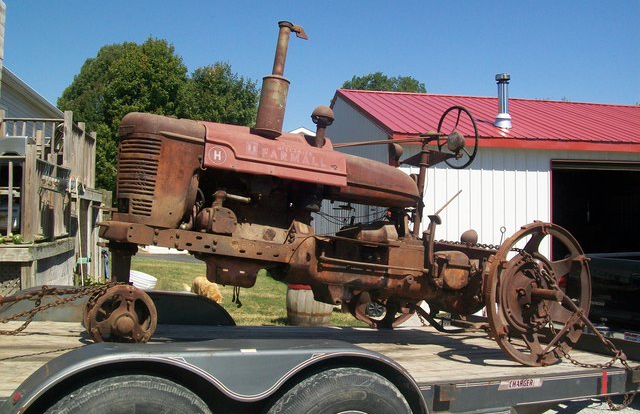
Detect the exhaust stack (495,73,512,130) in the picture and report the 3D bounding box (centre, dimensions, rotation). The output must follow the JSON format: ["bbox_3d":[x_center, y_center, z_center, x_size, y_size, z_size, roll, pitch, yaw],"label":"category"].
[{"bbox_3d":[3.710,-2.130,13.450,0.360,1.140,0.360,1,-2,-12],"label":"exhaust stack"}]

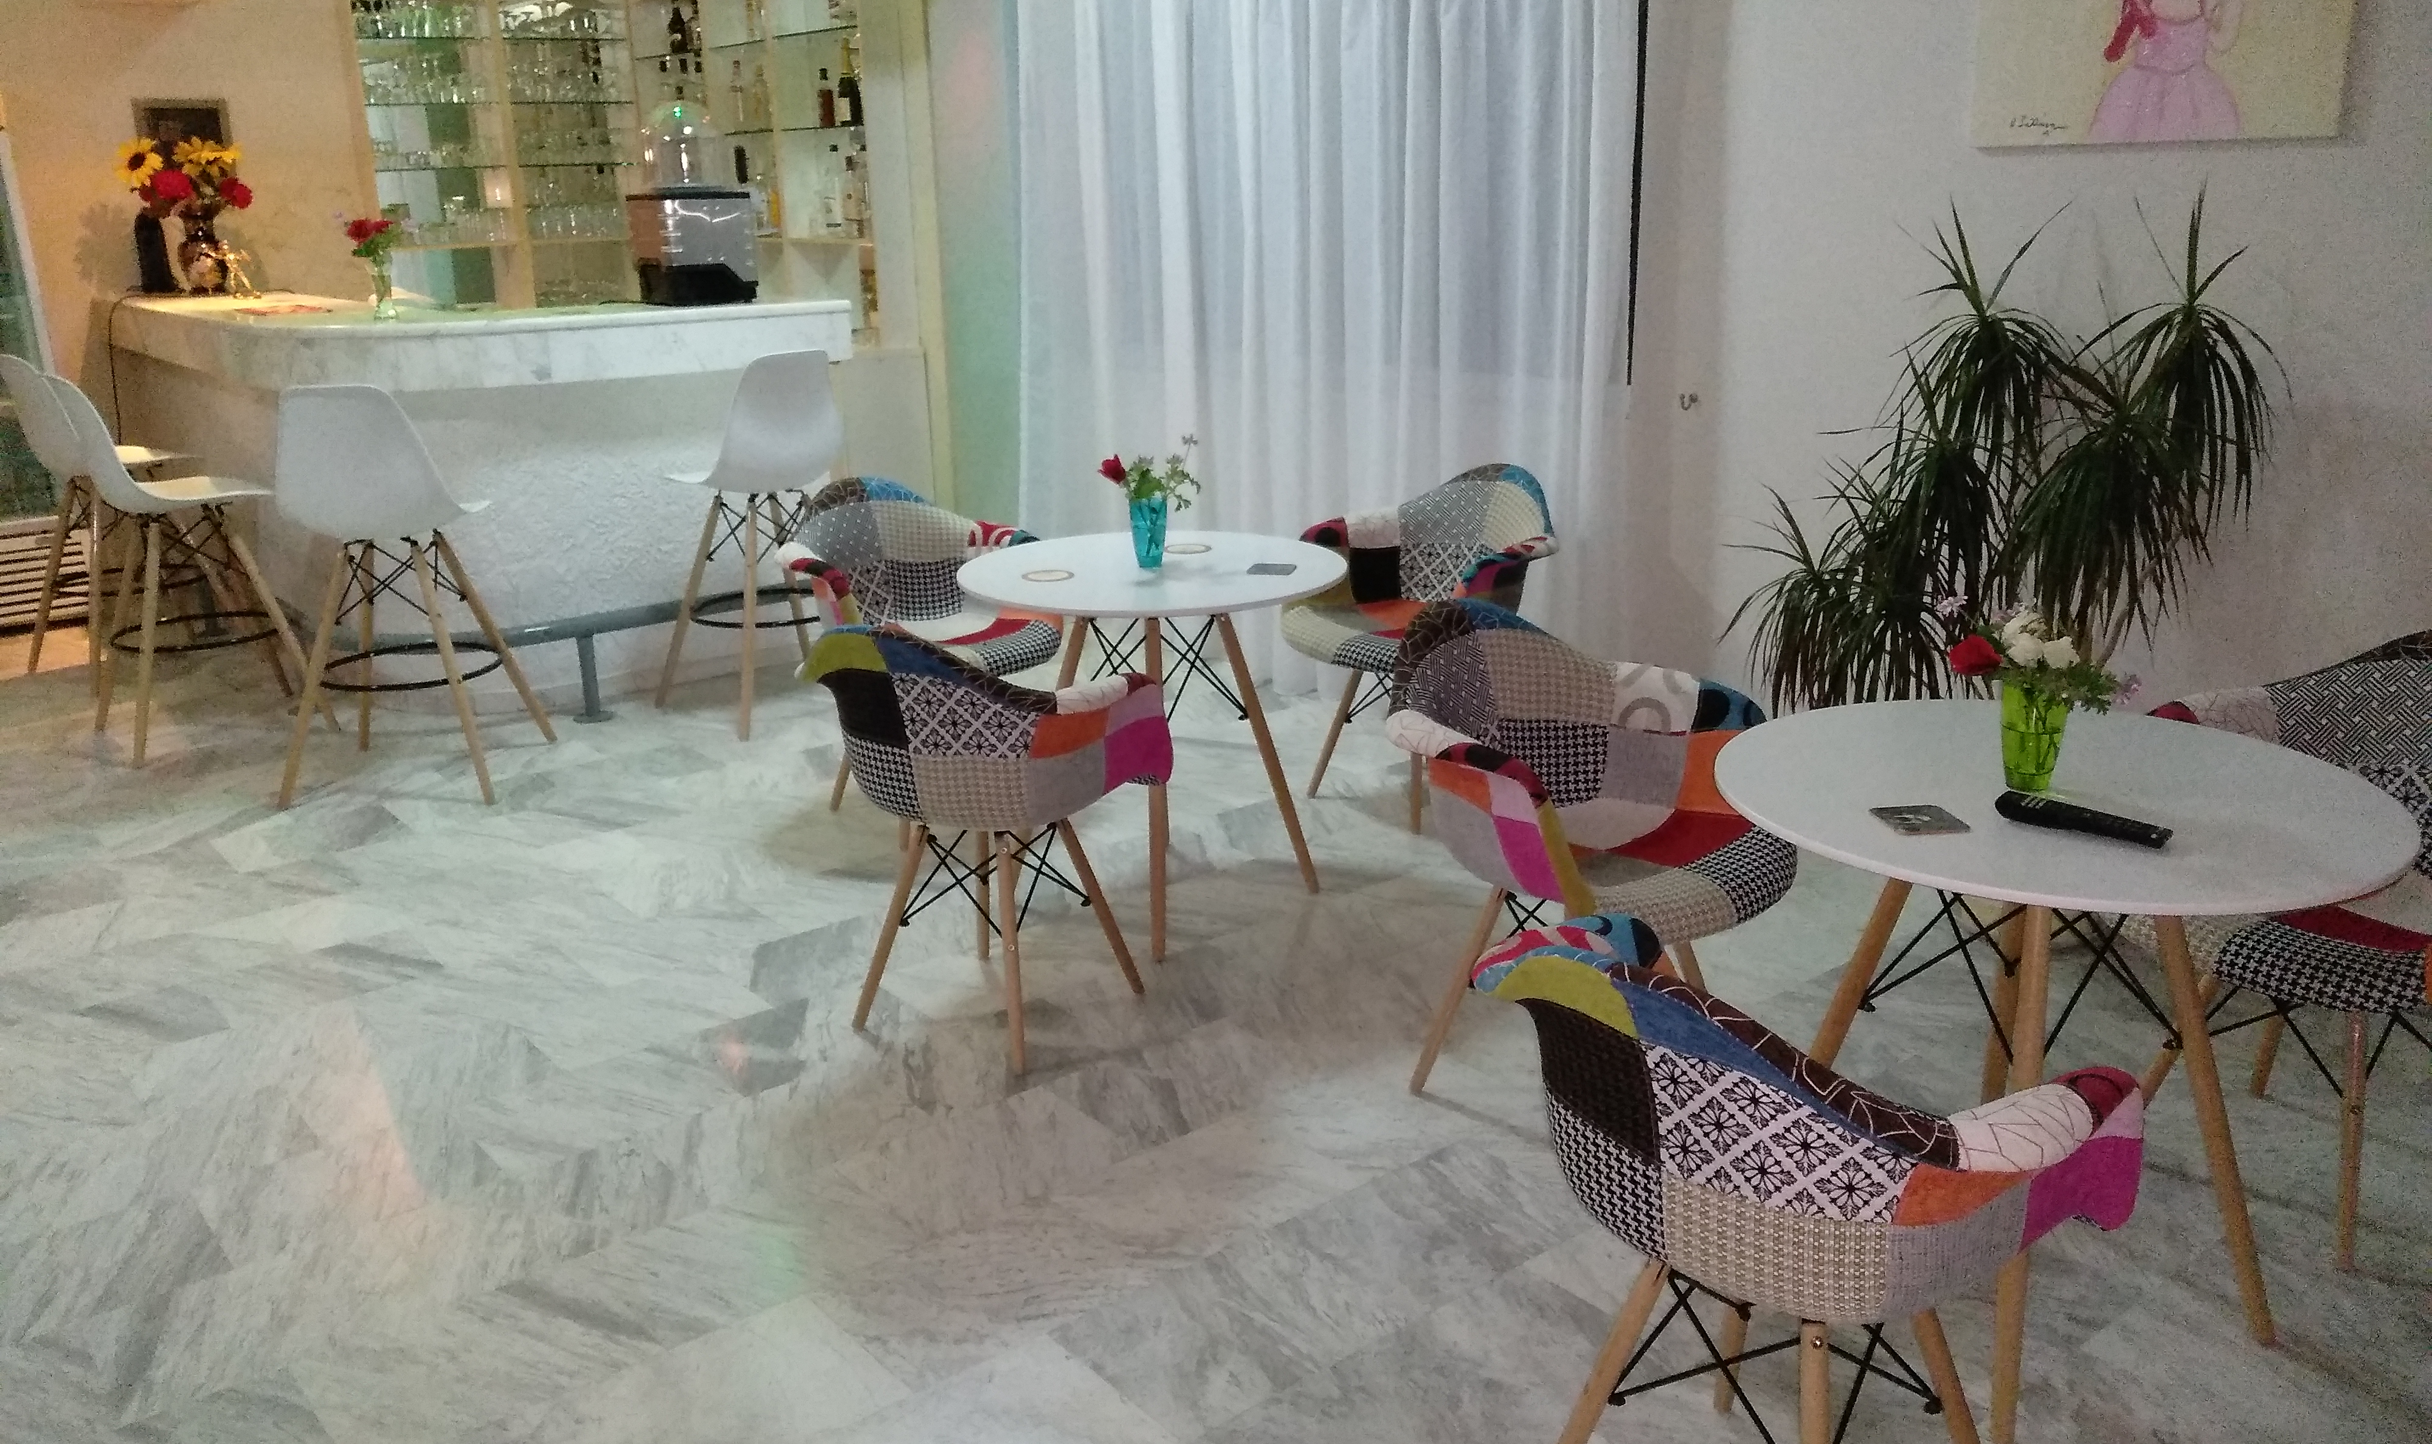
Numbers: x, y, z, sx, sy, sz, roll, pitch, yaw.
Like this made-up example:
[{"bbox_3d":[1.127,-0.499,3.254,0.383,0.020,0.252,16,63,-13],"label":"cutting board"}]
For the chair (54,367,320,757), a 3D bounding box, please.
[{"bbox_3d":[-2.968,-0.486,5.267,0.540,1.060,0.530,-14,20,-35],"label":"chair"}]

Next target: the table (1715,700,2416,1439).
[{"bbox_3d":[1.053,0.433,2.410,0.800,0.732,0.800,4,17,19],"label":"table"}]

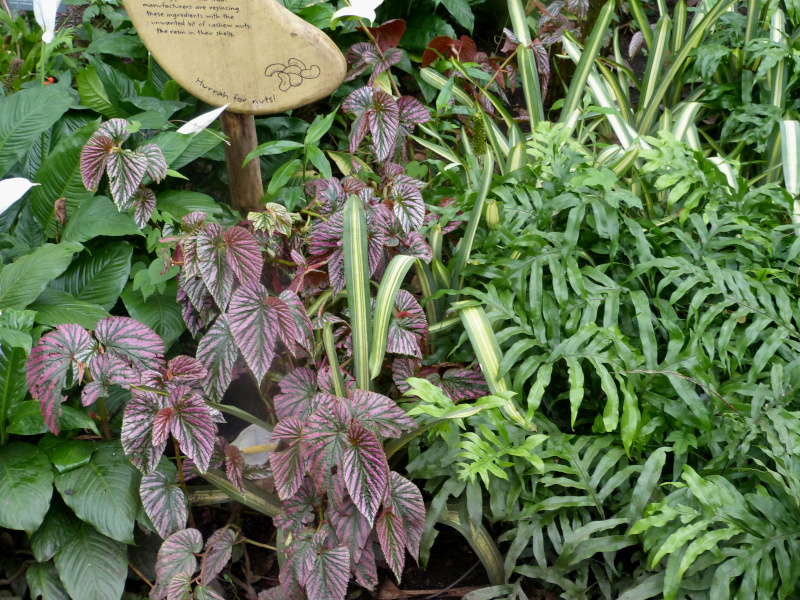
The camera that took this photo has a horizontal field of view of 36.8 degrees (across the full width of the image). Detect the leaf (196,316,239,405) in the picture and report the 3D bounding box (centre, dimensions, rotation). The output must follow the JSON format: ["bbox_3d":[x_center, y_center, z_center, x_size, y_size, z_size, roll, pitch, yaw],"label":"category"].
[{"bbox_3d":[-0.345,0.111,2.270,0.079,0.168,0.035,5,-8,6],"label":"leaf"}]

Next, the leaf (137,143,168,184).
[{"bbox_3d":[-0.558,-0.307,2.700,0.070,0.095,0.040,-12,-2,-16],"label":"leaf"}]

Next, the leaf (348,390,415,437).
[{"bbox_3d":[-0.033,0.202,2.120,0.128,0.040,0.084,21,56,9],"label":"leaf"}]

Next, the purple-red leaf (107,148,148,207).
[{"bbox_3d":[-0.544,-0.241,2.400,0.082,0.124,0.030,6,-6,1],"label":"purple-red leaf"}]

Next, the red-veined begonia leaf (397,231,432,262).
[{"bbox_3d":[0.032,-0.118,2.650,0.082,0.045,0.079,0,68,-8],"label":"red-veined begonia leaf"}]

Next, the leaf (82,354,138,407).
[{"bbox_3d":[-0.511,0.142,2.120,0.099,0.100,0.045,0,-17,0],"label":"leaf"}]

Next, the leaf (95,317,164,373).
[{"bbox_3d":[-0.483,0.084,2.134,0.137,0.045,0.088,28,62,9],"label":"leaf"}]

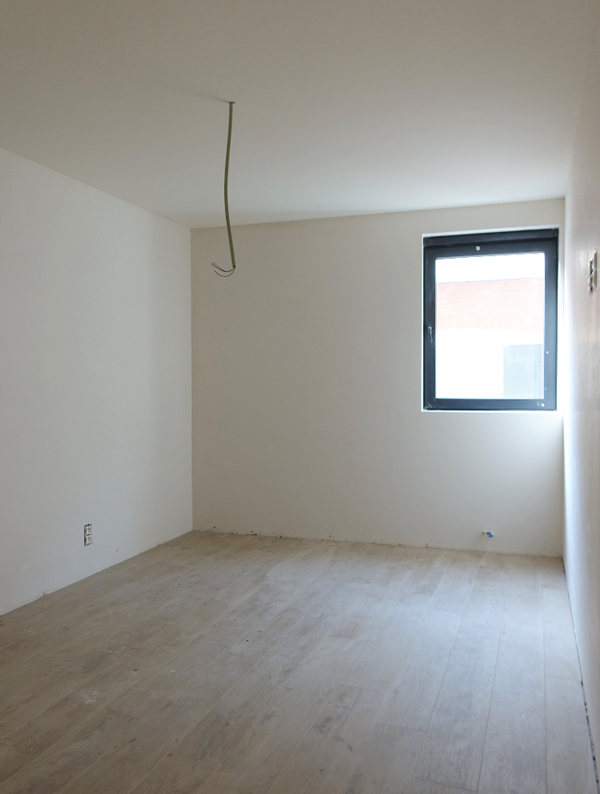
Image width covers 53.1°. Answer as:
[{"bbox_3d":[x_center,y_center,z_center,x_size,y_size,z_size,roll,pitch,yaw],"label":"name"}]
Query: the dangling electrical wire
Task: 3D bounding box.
[{"bbox_3d":[-0.348,-0.944,2.727,0.114,0.779,0.070,0,2,0],"label":"dangling electrical wire"}]

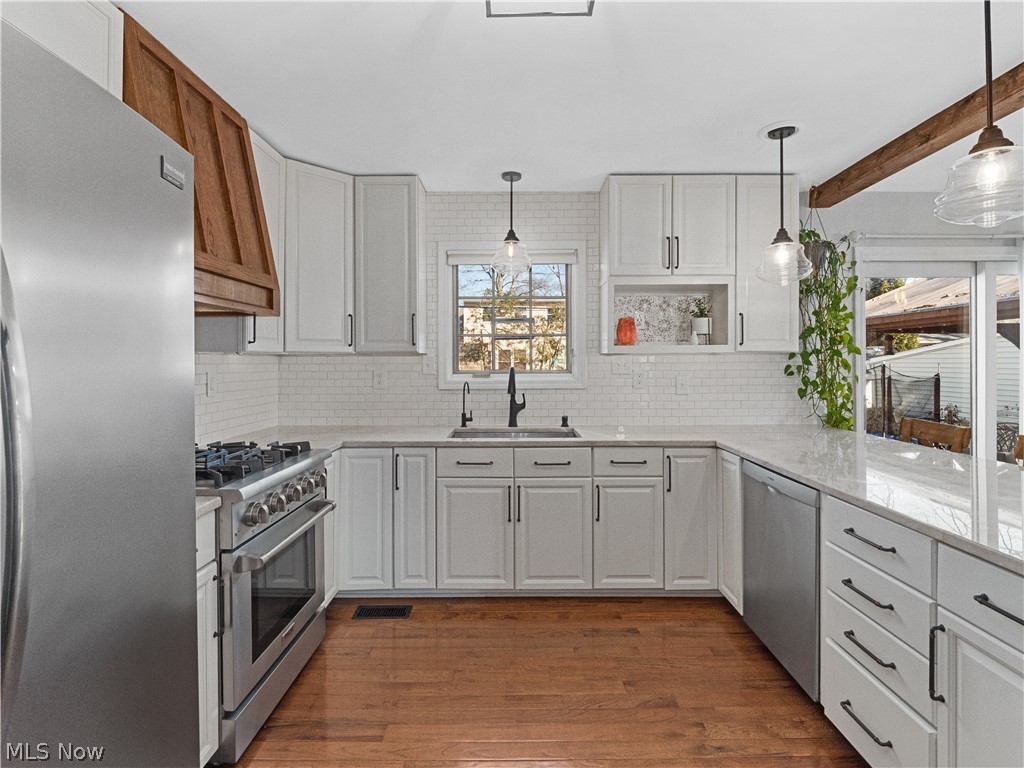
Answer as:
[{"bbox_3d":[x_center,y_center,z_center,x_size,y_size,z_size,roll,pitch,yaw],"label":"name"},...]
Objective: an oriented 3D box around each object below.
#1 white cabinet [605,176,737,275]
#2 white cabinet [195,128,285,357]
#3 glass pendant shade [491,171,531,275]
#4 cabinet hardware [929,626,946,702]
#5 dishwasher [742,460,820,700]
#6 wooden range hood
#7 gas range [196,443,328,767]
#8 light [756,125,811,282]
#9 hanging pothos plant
[{"bbox_3d":[0.975,-0.975,3.055,0.775,0.612,0.335,0,1,0],"label":"white cabinet"},{"bbox_3d":[-1.425,-0.702,2.430,0.335,1.070,0.370,0,1,0],"label":"white cabinet"},{"bbox_3d":[-0.006,-0.987,2.940,0.250,0.620,0.250,0,1,0],"label":"glass pendant shade"},{"bbox_3d":[1.102,0.723,1.225,0.036,0.200,0.018,0,1,0],"label":"cabinet hardware"},{"bbox_3d":[1.415,0.789,2.028,0.580,0.806,0.595,0,1,0],"label":"dishwasher"},{"bbox_3d":[-1.356,-0.783,1.910,0.485,0.945,0.745,0,1,0],"label":"wooden range hood"},{"bbox_3d":[-1.214,0.786,1.945,0.725,0.960,0.755,0,1,0],"label":"gas range"},{"bbox_3d":[1.361,-0.888,2.380,0.250,0.780,0.250,0,1,0],"label":"light"},{"bbox_3d":[1.962,-0.352,3.000,0.380,1.250,0.340,0,1,0],"label":"hanging pothos plant"}]

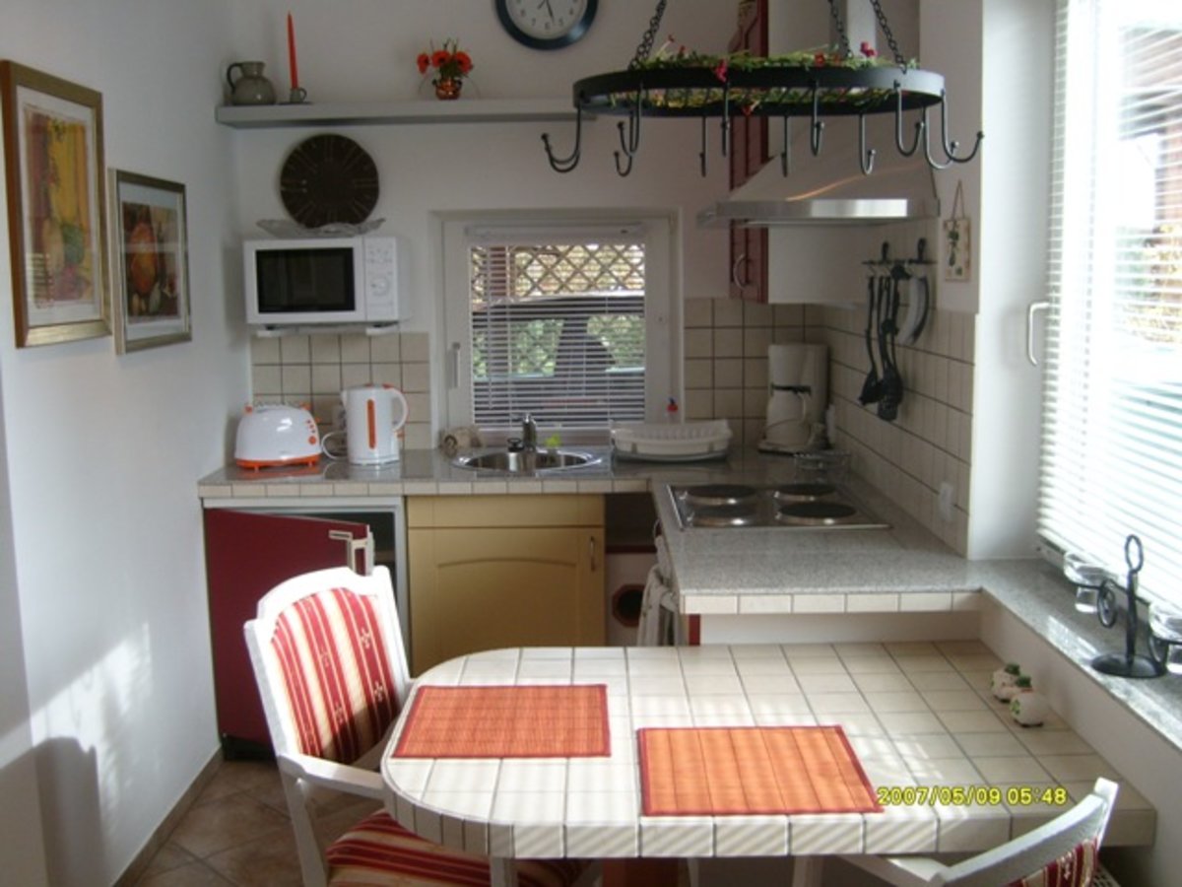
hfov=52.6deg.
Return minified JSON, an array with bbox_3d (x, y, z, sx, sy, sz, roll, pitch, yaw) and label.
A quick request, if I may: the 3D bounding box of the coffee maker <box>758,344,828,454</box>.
[{"bbox_3d":[0.676,-0.148,4.005,0.165,0.372,0.215,6,10,37],"label":"coffee maker"}]

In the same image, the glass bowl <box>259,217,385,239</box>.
[{"bbox_3d":[-0.856,-0.678,3.797,0.405,0.064,0.385,-1,8,0],"label":"glass bowl"}]

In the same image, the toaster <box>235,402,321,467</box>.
[{"bbox_3d":[-1.008,-0.024,3.884,0.290,0.202,0.175,-5,9,-27],"label":"toaster"}]

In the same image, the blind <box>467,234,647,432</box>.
[{"bbox_3d":[-0.120,-0.397,4.222,0.633,0.718,0.040,-1,8,0],"label":"blind"}]

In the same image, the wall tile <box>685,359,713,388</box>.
[{"bbox_3d":[0.377,-0.243,4.155,0.101,0.102,0.010,-1,8,0],"label":"wall tile"}]

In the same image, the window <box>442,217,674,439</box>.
[{"bbox_3d":[-0.117,-0.409,4.276,0.833,0.797,0.090,-1,8,0],"label":"window"}]

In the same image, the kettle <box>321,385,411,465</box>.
[{"bbox_3d":[-0.710,-0.067,3.910,0.220,0.256,0.155,-1,8,-2],"label":"kettle"}]

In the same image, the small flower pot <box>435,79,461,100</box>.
[{"bbox_3d":[-0.459,-1.135,3.866,0.085,0.086,0.080,-1,8,0],"label":"small flower pot"}]

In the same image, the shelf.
[{"bbox_3d":[-0.591,-1.073,3.907,1.210,0.047,0.210,-1,8,0],"label":"shelf"}]

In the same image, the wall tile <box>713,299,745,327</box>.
[{"bbox_3d":[0.473,-0.449,4.103,0.102,0.102,0.012,-1,8,0],"label":"wall tile"}]

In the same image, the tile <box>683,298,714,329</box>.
[{"bbox_3d":[0.368,-0.448,4.104,0.102,0.102,0.012,-1,8,0],"label":"tile"}]

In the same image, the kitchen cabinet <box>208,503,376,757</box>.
[{"bbox_3d":[-0.835,0.556,3.786,0.600,0.790,0.480,1,9,14],"label":"kitchen cabinet"}]

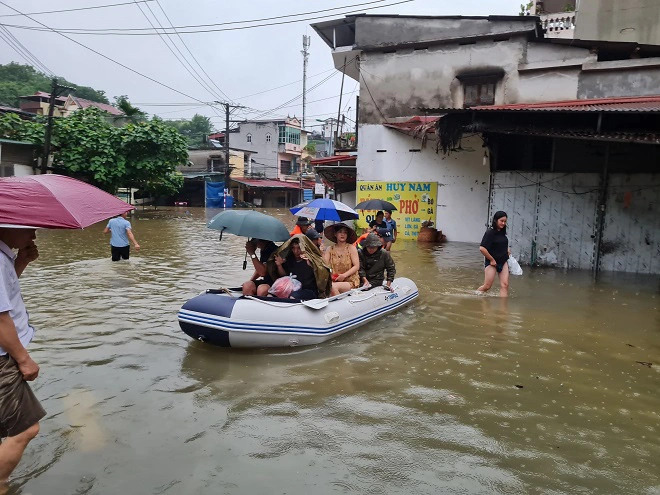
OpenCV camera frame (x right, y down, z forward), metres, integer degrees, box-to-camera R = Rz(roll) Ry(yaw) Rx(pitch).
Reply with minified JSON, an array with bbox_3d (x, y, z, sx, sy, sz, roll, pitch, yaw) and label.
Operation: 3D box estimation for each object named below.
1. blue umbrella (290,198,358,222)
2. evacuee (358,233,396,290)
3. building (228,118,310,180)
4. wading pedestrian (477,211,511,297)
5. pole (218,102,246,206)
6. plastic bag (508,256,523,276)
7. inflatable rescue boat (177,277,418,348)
[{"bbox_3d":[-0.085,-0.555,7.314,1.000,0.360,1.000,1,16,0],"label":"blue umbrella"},{"bbox_3d":[0.631,0.284,6.628,0.520,0.920,0.620,-1,7,-17],"label":"evacuee"},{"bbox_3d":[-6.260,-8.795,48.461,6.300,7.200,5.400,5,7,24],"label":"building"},{"bbox_3d":[2.492,0.237,7.594,0.550,1.580,0.480,7,8,37],"label":"wading pedestrian"},{"bbox_3d":[-7.921,-7.148,39.456,2.400,8.400,0.400,-1,7,-23],"label":"pole"},{"bbox_3d":[2.866,0.294,7.680,0.230,0.310,0.170,7,8,37],"label":"plastic bag"},{"bbox_3d":[-0.333,0.643,6.189,1.750,0.600,3.500,5,8,28],"label":"inflatable rescue boat"}]

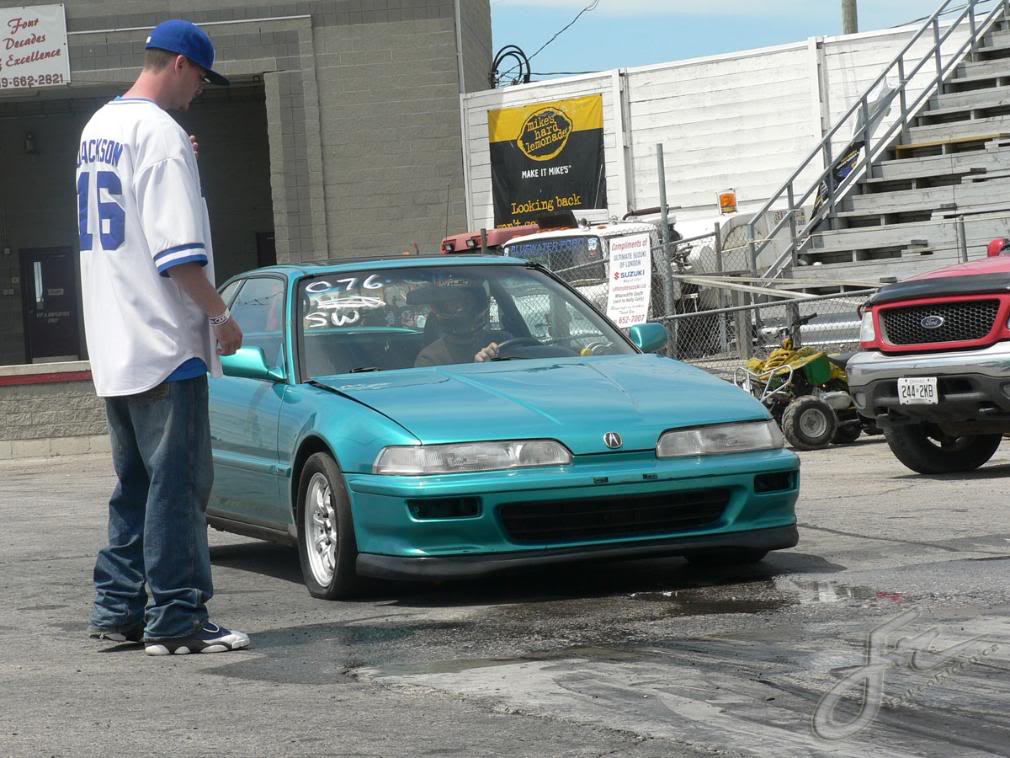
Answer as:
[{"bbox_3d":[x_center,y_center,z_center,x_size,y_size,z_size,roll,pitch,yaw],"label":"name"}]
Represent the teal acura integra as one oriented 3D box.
[{"bbox_3d":[-0.408,0.167,12.158,1.730,1.310,4.390,-4,1,-21],"label":"teal acura integra"}]

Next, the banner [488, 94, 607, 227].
[{"bbox_3d":[0.660,-2.920,42.000,2.100,2.200,0.030,-3,1,39],"label":"banner"}]

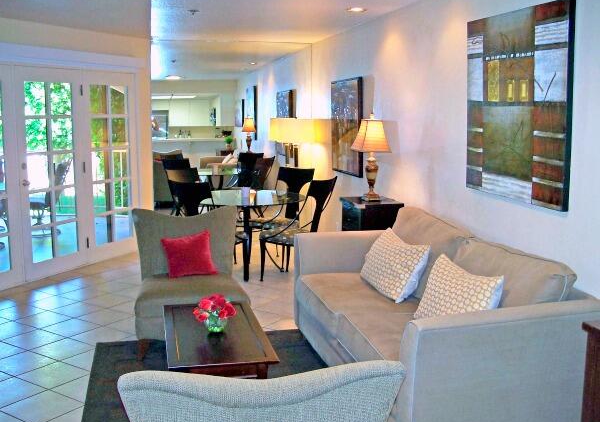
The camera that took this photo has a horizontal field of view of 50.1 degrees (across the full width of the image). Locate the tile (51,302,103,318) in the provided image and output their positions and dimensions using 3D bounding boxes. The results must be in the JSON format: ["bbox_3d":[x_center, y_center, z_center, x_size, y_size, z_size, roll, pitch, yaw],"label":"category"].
[{"bbox_3d":[-1.783,0.800,5.146,0.311,0.010,0.311,6,10,31],"label":"tile"}]

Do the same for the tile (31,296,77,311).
[{"bbox_3d":[-2.121,0.791,5.488,0.325,0.010,0.325,6,10,32],"label":"tile"}]

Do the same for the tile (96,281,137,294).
[{"bbox_3d":[-1.771,0.718,6.006,0.325,0.010,0.325,6,10,32],"label":"tile"}]

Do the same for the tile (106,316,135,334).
[{"bbox_3d":[-1.300,0.882,4.978,0.317,0.010,0.317,6,10,31],"label":"tile"}]

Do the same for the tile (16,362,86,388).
[{"bbox_3d":[-1.485,0.995,3.875,0.311,0.010,0.311,6,10,31],"label":"tile"}]

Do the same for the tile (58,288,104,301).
[{"bbox_3d":[-1.951,0.752,5.746,0.317,0.010,0.317,6,10,31],"label":"tile"}]

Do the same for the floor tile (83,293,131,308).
[{"bbox_3d":[-1.666,0.785,5.564,0.325,0.010,0.325,6,10,32],"label":"floor tile"}]

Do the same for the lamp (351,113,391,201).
[{"bbox_3d":[0.583,-0.425,5.227,0.270,0.699,0.270,-1,9,-14],"label":"lamp"}]

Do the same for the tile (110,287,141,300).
[{"bbox_3d":[-1.492,0.749,5.823,0.325,0.010,0.325,6,10,32],"label":"tile"}]

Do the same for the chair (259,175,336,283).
[{"bbox_3d":[-0.002,0.172,6.091,0.561,0.996,0.459,6,10,31],"label":"chair"}]

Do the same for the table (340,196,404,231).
[{"bbox_3d":[0.605,0.348,5.404,0.367,0.867,0.459,-1,9,-14],"label":"table"}]

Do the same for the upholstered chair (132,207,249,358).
[{"bbox_3d":[-0.787,0.492,4.587,0.770,0.900,0.880,-1,9,-13],"label":"upholstered chair"}]

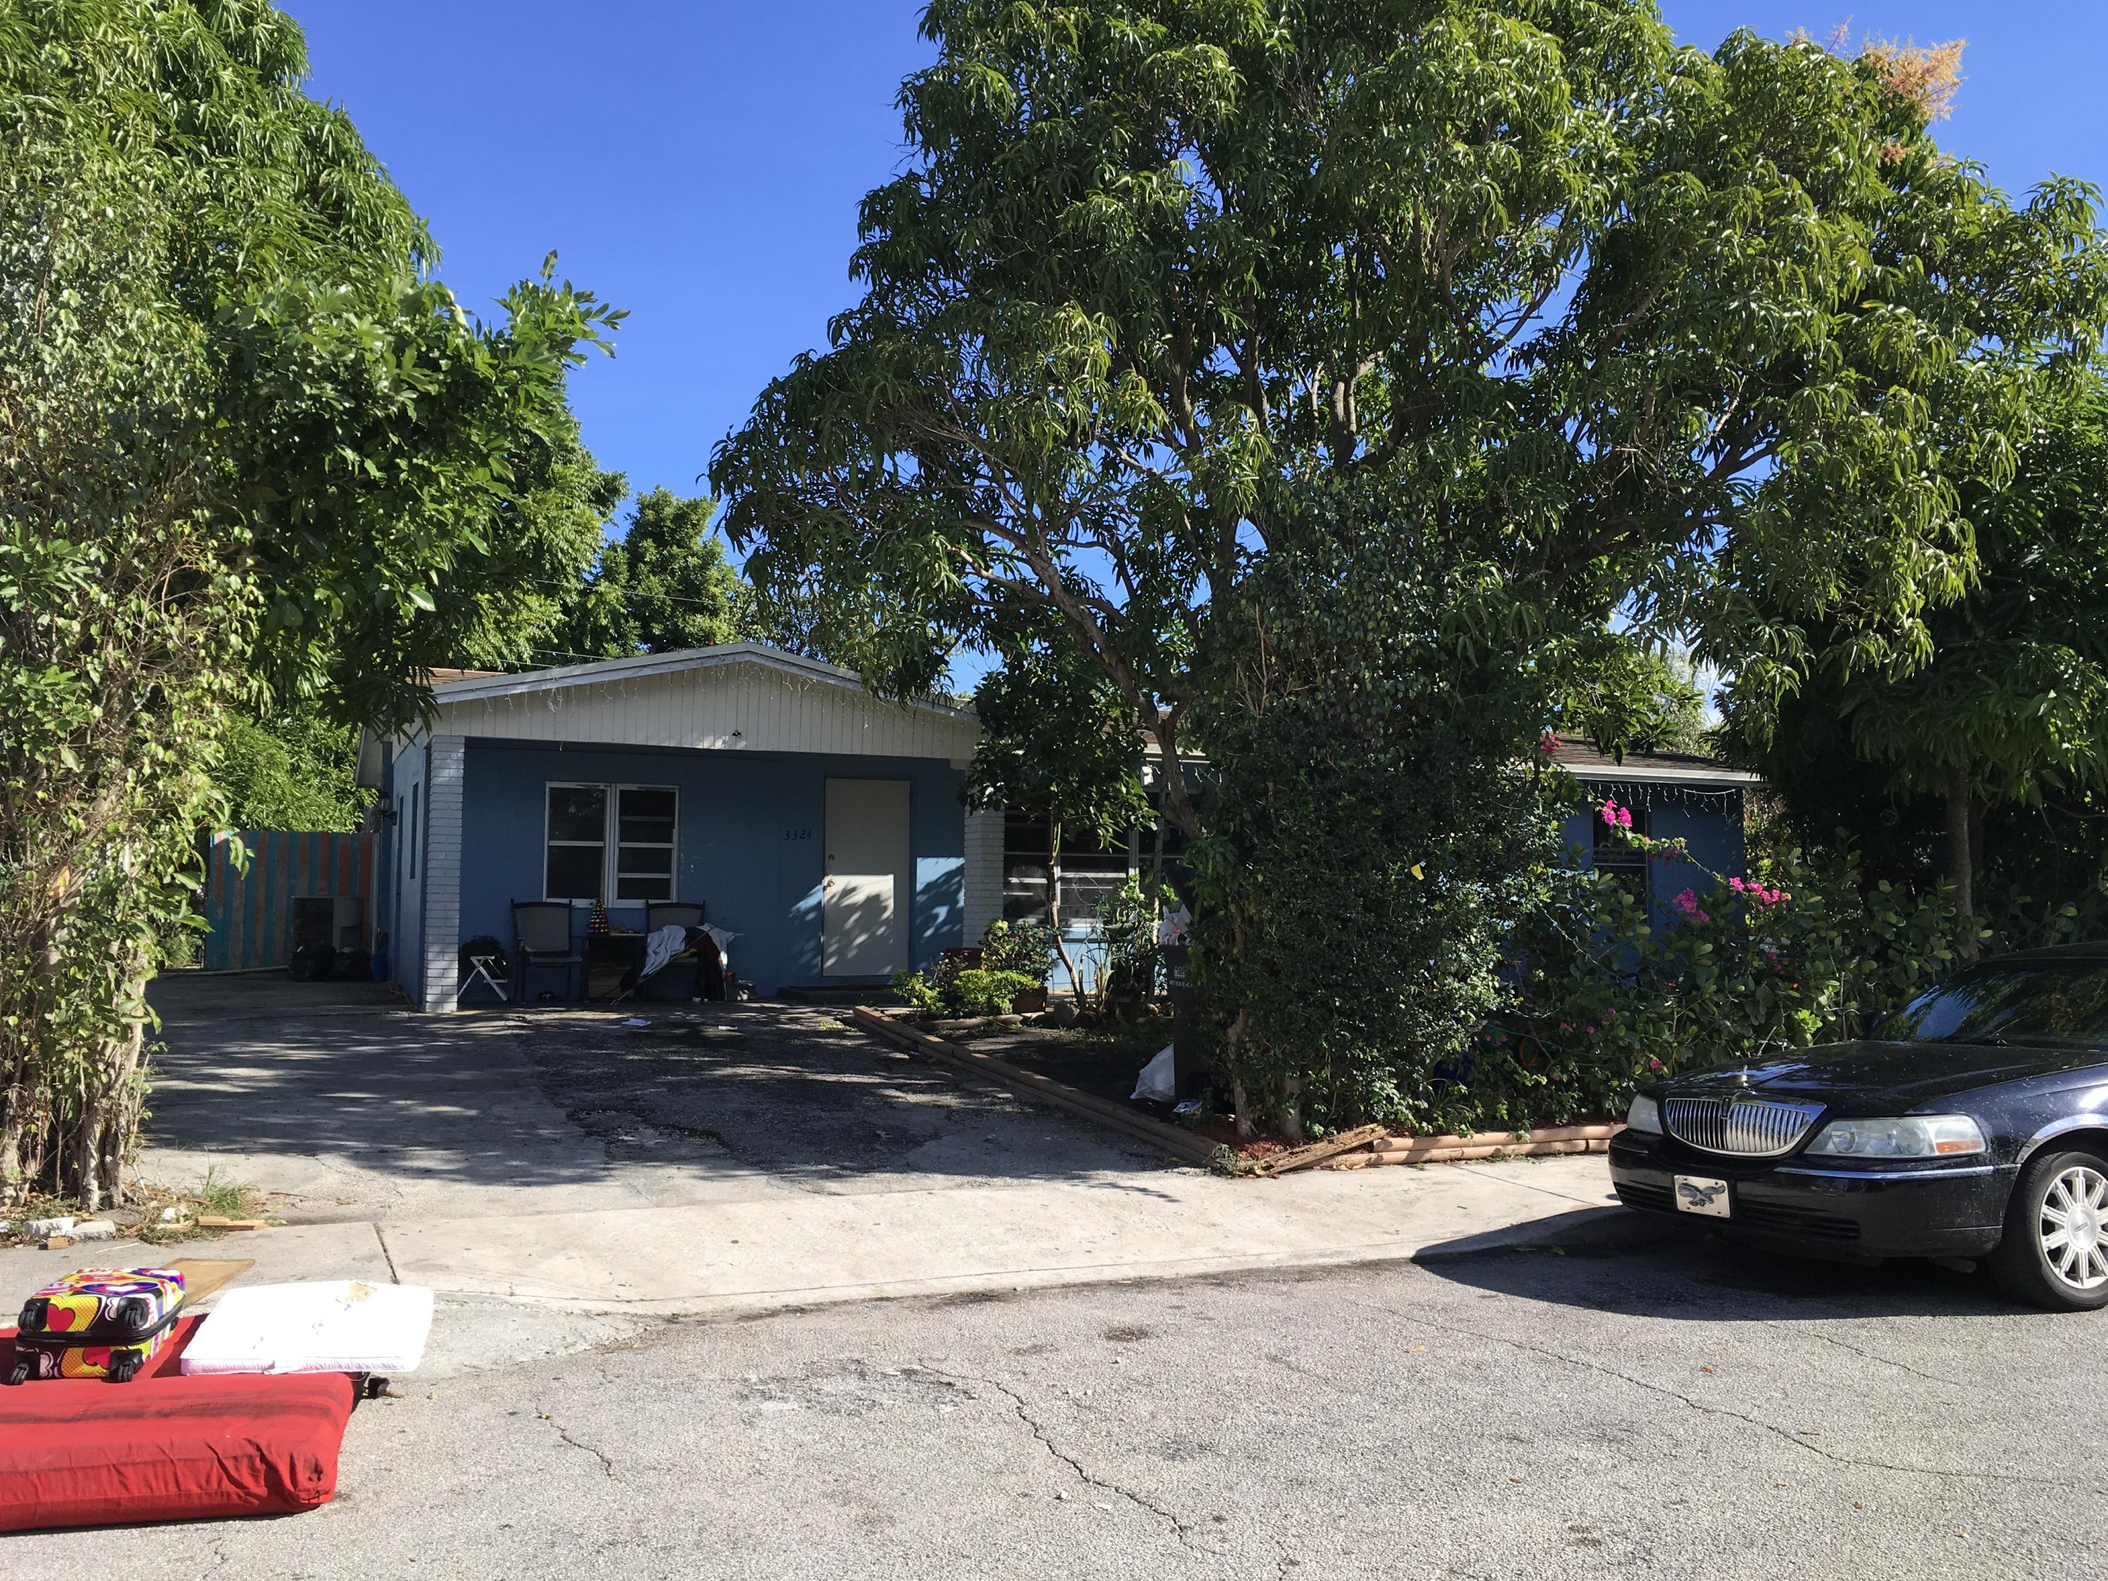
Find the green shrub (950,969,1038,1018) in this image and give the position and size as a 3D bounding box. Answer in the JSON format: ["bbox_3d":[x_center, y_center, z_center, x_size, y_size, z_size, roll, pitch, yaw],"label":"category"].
[{"bbox_3d":[-0.517,1.744,15.200,0.780,0.440,0.680,1,-3,0],"label":"green shrub"}]

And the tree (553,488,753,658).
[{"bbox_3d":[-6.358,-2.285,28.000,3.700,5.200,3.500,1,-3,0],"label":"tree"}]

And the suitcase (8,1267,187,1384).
[{"bbox_3d":[-2.691,1.501,5.016,0.360,0.235,0.490,1,-3,-15],"label":"suitcase"}]

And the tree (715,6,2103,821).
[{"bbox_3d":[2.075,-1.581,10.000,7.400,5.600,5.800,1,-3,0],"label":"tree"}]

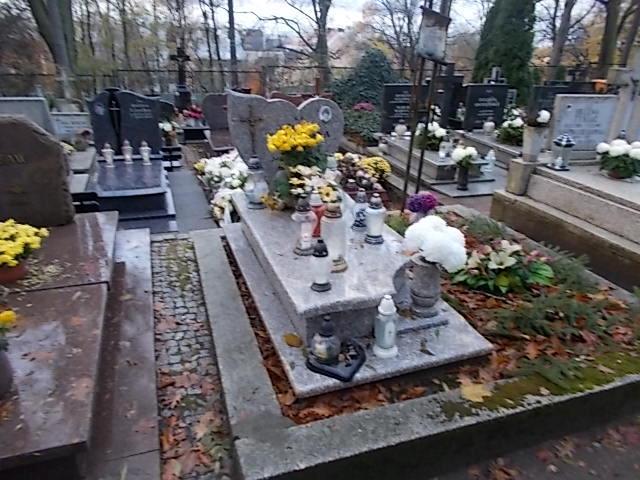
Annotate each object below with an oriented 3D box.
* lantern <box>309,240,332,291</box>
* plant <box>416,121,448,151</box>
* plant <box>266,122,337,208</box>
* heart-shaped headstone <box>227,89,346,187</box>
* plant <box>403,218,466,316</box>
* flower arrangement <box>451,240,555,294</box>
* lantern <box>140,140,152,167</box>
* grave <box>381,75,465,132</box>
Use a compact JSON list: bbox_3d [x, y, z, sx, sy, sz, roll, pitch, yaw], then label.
[{"bbox_3d":[0.008,0.124,2.334,0.100,0.242,0.100,-1,23,1],"label":"lantern"},{"bbox_3d":[1.358,-1.234,5.688,0.360,0.316,0.360,-5,24,-11],"label":"plant"},{"bbox_3d":[-0.128,-0.456,2.910,0.390,0.481,0.360,-8,24,-18],"label":"plant"},{"bbox_3d":[-0.251,-0.750,3.676,0.885,0.786,0.110,-7,25,-17],"label":"heart-shaped headstone"},{"bbox_3d":[0.565,0.138,2.435,0.290,0.510,0.270,-1,23,1],"label":"plant"},{"bbox_3d":[1.142,0.163,3.037,0.642,0.225,0.398,-7,25,-17],"label":"flower arrangement"},{"bbox_3d":[-1.731,-0.865,4.779,0.097,0.231,0.097,-7,25,-17],"label":"lantern"},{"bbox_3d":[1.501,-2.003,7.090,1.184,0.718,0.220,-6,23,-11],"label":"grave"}]

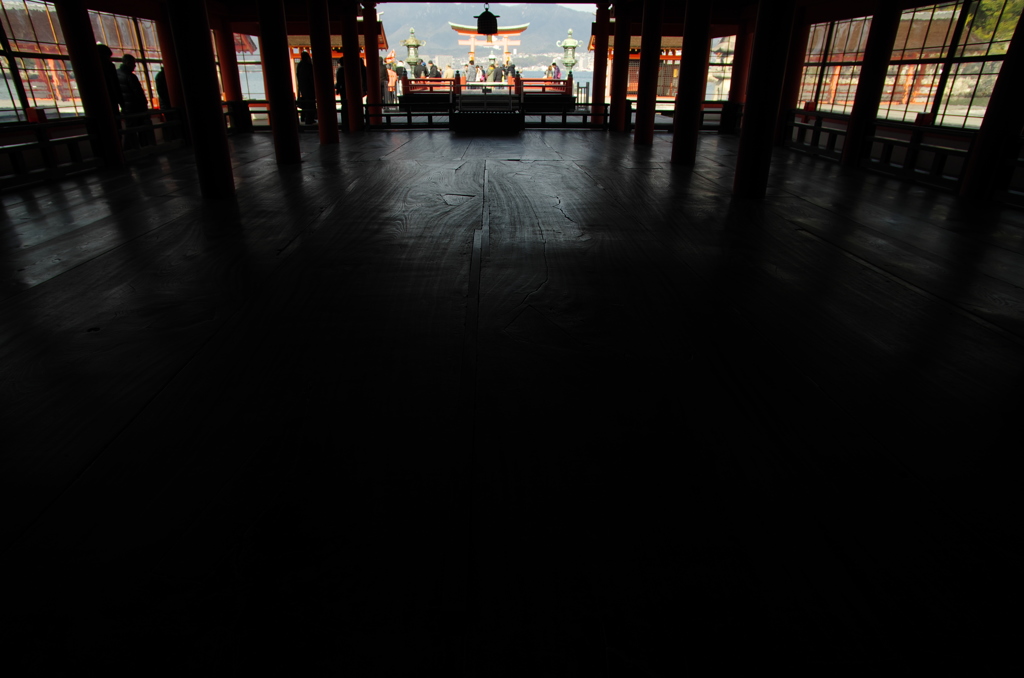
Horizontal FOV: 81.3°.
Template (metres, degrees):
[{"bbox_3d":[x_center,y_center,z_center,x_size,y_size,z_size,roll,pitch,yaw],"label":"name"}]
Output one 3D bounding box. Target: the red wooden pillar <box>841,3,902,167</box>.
[{"bbox_3d":[5.480,-4.084,9.033,0.380,2.800,0.380,0,24,-2],"label":"red wooden pillar"}]

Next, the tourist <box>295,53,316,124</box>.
[{"bbox_3d":[-5.451,-6.671,15.868,0.380,1.750,0.530,-11,27,-25],"label":"tourist"}]

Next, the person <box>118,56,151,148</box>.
[{"bbox_3d":[-6.586,-4.142,10.375,0.520,1.600,0.380,17,29,32],"label":"person"}]

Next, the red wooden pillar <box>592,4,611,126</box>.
[{"bbox_3d":[2.428,-7.409,16.192,0.370,2.970,0.370,0,24,-2],"label":"red wooden pillar"}]

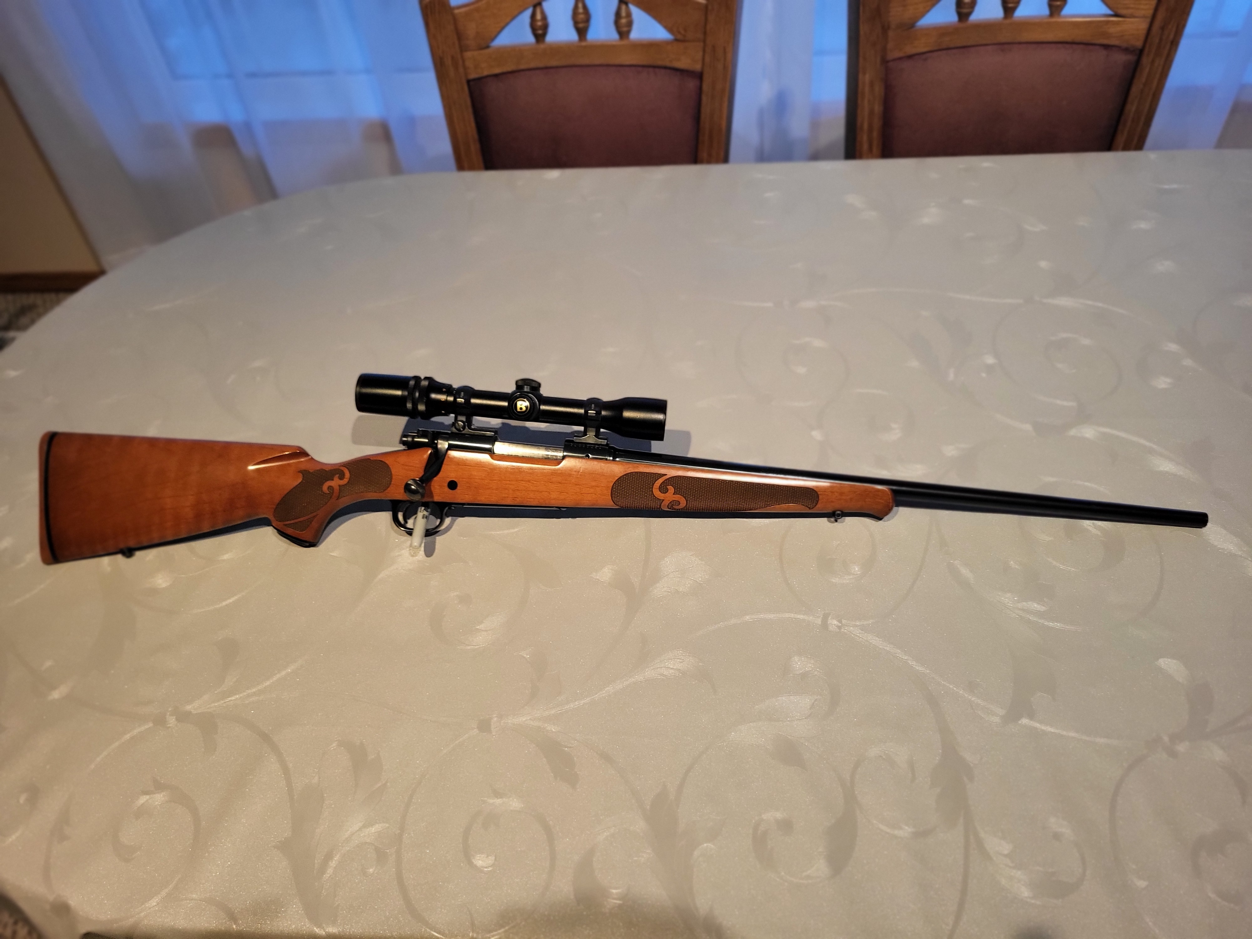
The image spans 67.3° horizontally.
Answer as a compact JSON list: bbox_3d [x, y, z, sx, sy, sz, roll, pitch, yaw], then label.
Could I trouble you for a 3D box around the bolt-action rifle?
[{"bbox_3d":[-0.011,0.009,0.865,1.078,0.074,0.215,3,66,2],"label":"bolt-action rifle"}]

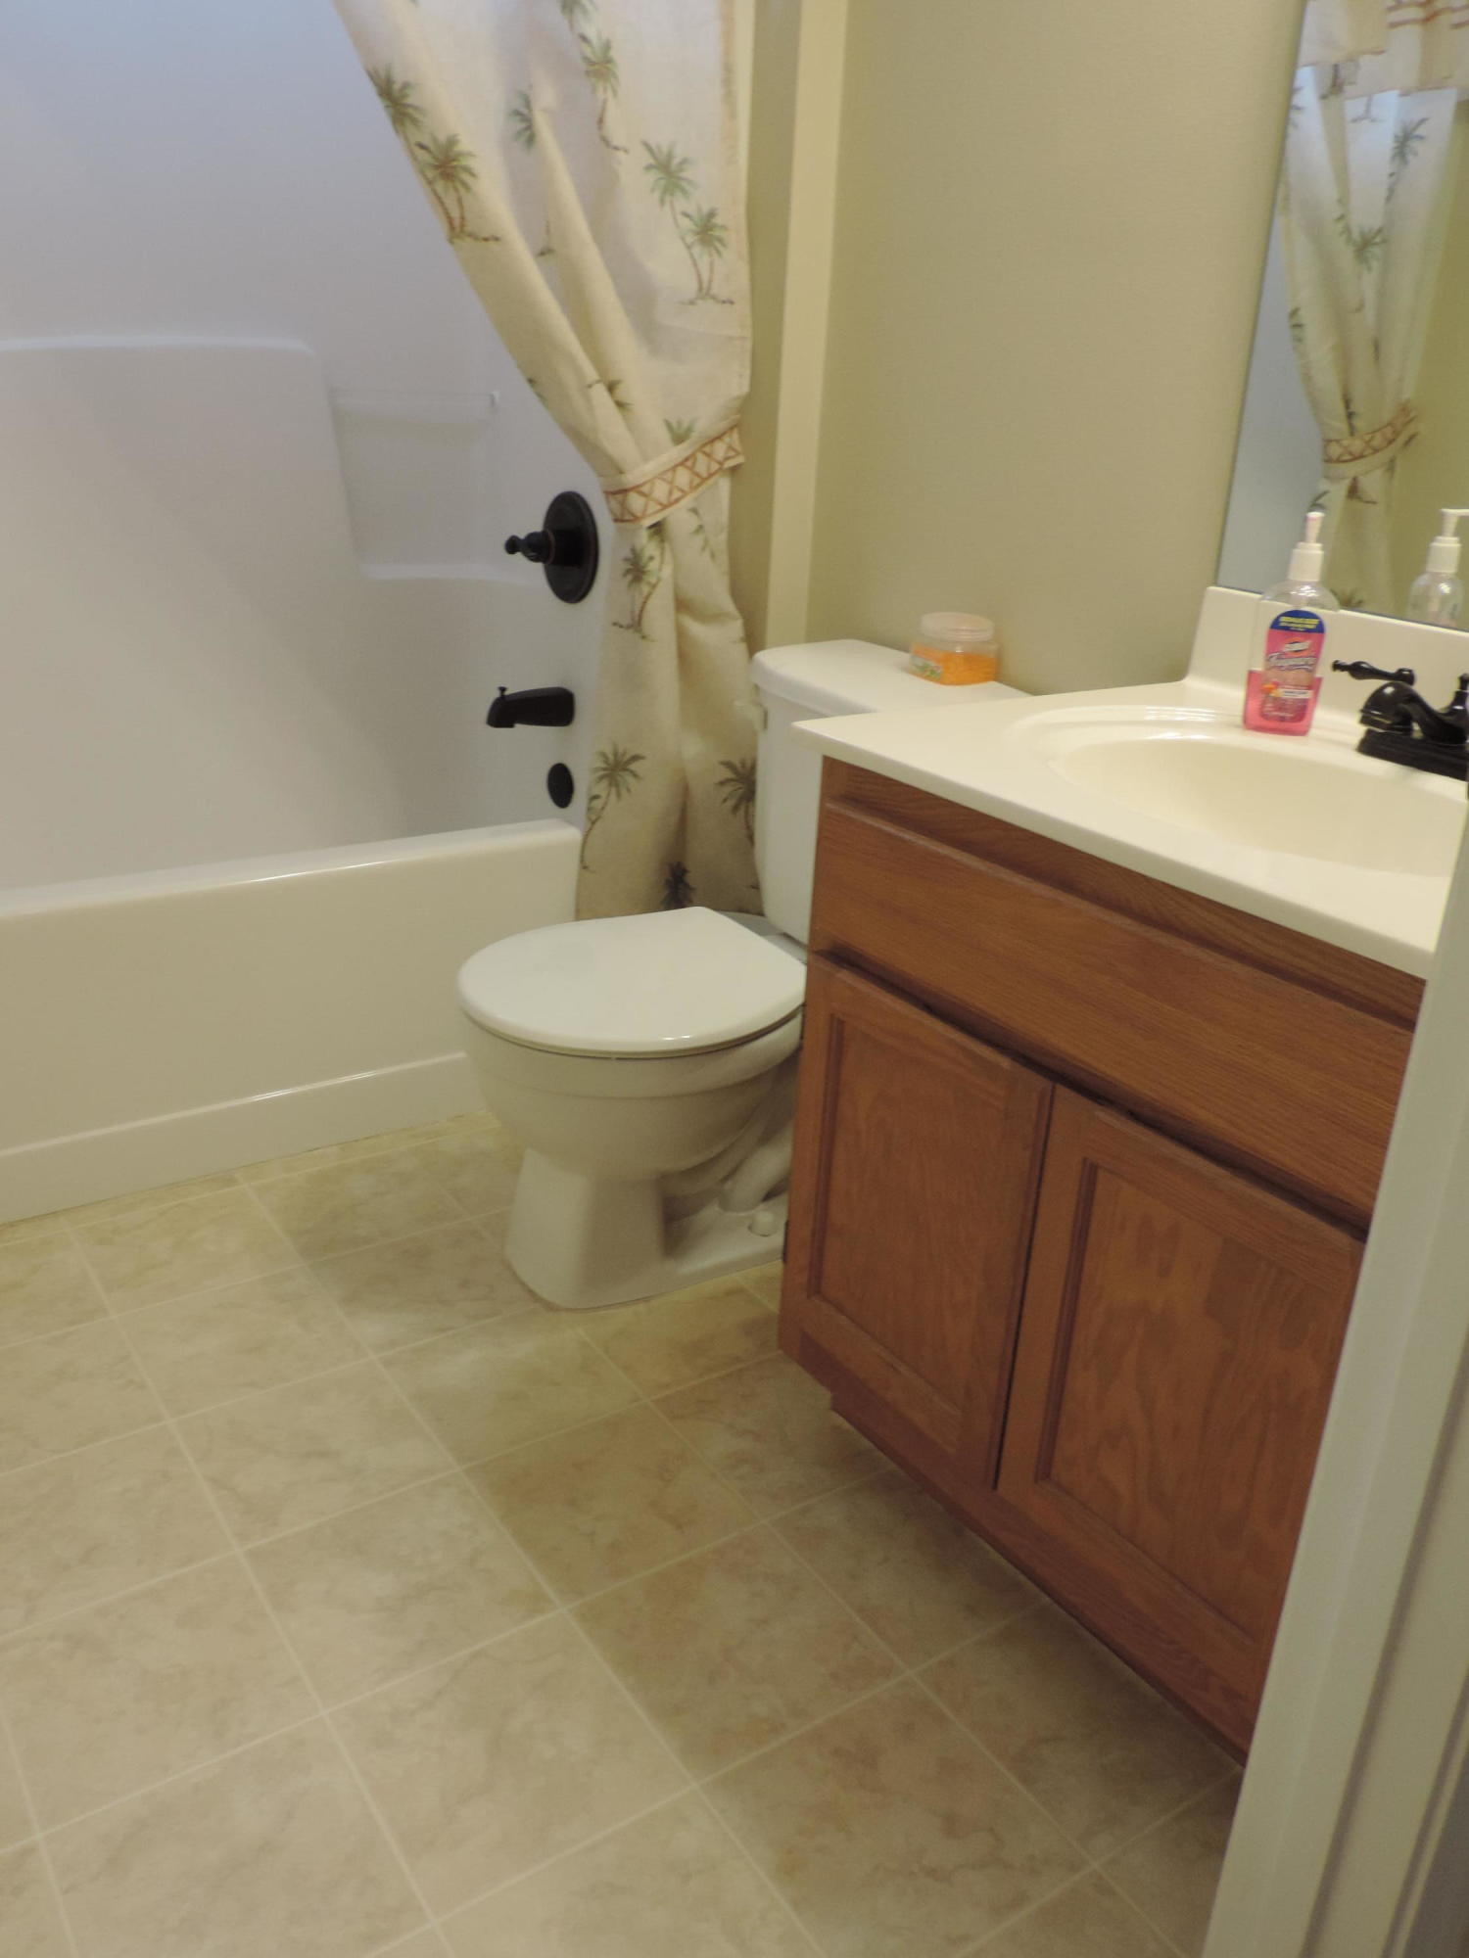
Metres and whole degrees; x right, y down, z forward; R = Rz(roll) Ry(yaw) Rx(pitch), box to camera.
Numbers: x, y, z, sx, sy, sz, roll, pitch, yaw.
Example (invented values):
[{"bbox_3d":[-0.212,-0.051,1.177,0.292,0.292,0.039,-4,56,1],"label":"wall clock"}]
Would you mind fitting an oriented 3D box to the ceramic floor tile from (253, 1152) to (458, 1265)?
[{"bbox_3d":[-0.512,0.308,2.152,0.221,0.010,0.221,-12,26,-32],"label":"ceramic floor tile"}]

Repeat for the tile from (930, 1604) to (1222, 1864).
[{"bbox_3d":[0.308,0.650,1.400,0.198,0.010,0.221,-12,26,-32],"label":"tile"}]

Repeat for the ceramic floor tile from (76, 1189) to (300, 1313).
[{"bbox_3d":[-0.702,0.347,2.029,0.221,0.010,0.221,-12,26,-32],"label":"ceramic floor tile"}]

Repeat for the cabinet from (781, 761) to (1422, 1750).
[{"bbox_3d":[0.458,0.211,1.478,0.545,0.765,0.670,-12,26,-32],"label":"cabinet"}]

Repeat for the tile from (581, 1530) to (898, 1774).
[{"bbox_3d":[-0.001,0.612,1.457,0.221,0.010,0.221,-12,26,-32],"label":"tile"}]

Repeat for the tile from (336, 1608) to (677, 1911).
[{"bbox_3d":[-0.193,0.654,1.339,0.223,0.009,0.223,-12,26,-32],"label":"tile"}]

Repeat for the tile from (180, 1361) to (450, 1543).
[{"bbox_3d":[-0.451,0.502,1.691,0.223,0.009,0.223,-12,26,-32],"label":"tile"}]

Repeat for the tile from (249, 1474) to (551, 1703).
[{"bbox_3d":[-0.319,0.575,1.508,0.221,0.010,0.221,-12,26,-32],"label":"tile"}]

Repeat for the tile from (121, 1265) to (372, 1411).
[{"bbox_3d":[-0.580,0.425,1.867,0.223,0.009,0.223,-12,26,-32],"label":"tile"}]

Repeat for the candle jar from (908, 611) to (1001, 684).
[{"bbox_3d":[0.277,-0.413,1.984,0.088,0.070,0.088,-12,26,-32],"label":"candle jar"}]

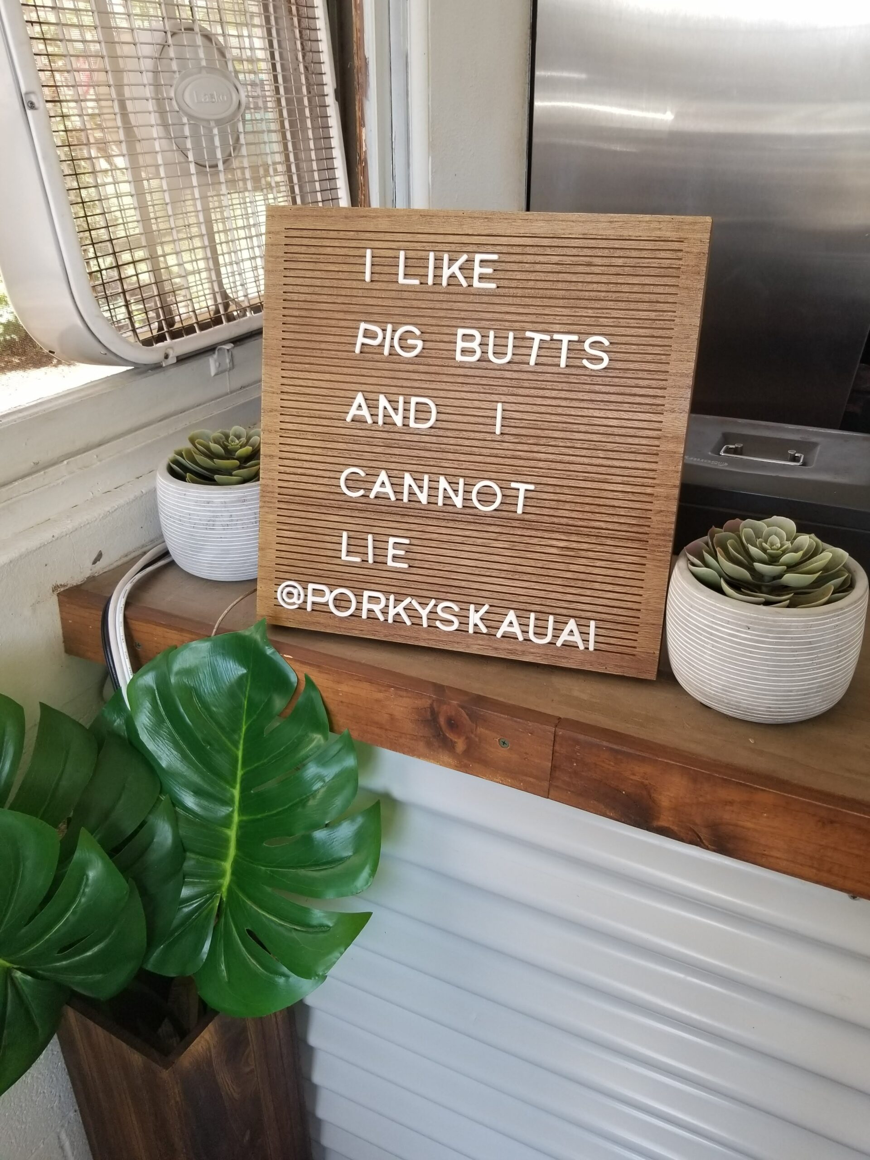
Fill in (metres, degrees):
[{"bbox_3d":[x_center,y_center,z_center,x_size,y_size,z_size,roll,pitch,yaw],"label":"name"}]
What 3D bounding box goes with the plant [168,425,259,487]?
[{"bbox_3d":[-0.197,-0.116,0.854,0.122,0.060,0.122,-7,30,-12],"label":"plant"}]

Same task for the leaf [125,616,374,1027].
[{"bbox_3d":[-0.153,0.196,0.720,0.215,0.324,0.085,4,-1,-3],"label":"leaf"}]

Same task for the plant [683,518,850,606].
[{"bbox_3d":[0.249,-0.009,0.658,0.122,0.060,0.122,12,31,21],"label":"plant"}]

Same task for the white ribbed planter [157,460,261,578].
[{"bbox_3d":[-0.201,-0.069,0.879,0.149,0.107,0.149,-7,30,-12],"label":"white ribbed planter"}]

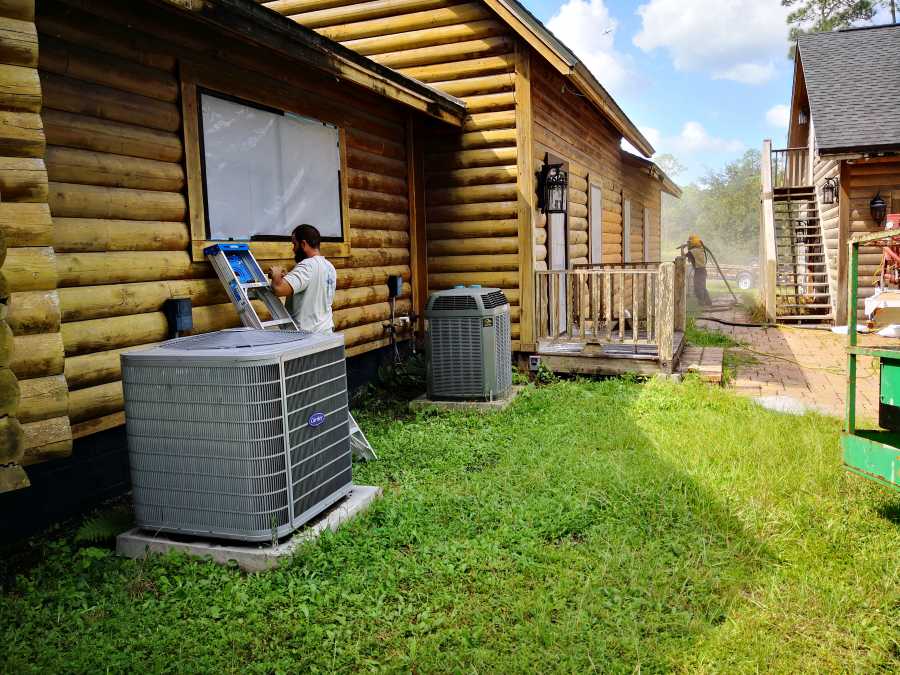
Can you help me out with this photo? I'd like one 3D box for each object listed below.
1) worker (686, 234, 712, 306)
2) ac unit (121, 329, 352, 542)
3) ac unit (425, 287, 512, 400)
[{"bbox_3d":[6.075,-1.633,17.077,0.620,1.737,0.520,2,7,28],"label":"worker"},{"bbox_3d":[-1.086,0.463,3.723,0.889,0.857,0.889,0,7,20],"label":"ac unit"},{"bbox_3d":[0.186,0.049,6.724,0.688,0.984,0.666,1,7,21],"label":"ac unit"}]

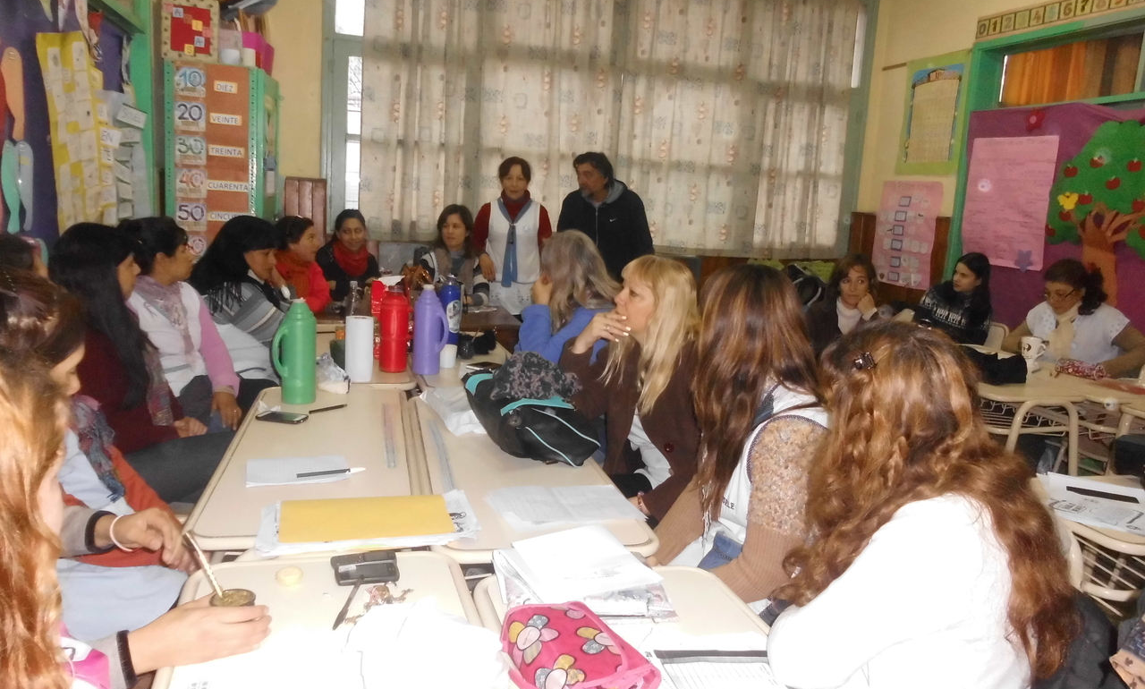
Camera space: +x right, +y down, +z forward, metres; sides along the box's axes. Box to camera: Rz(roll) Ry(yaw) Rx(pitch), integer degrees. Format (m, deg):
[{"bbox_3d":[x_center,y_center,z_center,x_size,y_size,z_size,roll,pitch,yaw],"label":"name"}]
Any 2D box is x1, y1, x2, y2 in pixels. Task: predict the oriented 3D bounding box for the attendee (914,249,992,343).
[{"bbox_3d":[2.071,0.109,4.881,0.600,1.230,0.470,-1,11,-26],"label":"attendee"}]

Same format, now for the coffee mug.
[{"bbox_3d":[2.102,0.020,3.920,0.104,0.103,0.085,9,12,28],"label":"coffee mug"}]

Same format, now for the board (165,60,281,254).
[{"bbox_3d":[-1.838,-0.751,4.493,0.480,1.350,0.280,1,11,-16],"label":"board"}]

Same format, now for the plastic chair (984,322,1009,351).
[{"bbox_3d":[2.187,0.299,5.033,0.470,0.820,0.420,-1,11,-26],"label":"plastic chair"}]

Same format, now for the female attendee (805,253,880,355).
[{"bbox_3d":[1.097,0.217,3.735,0.500,1.205,0.720,10,12,32],"label":"female attendee"}]

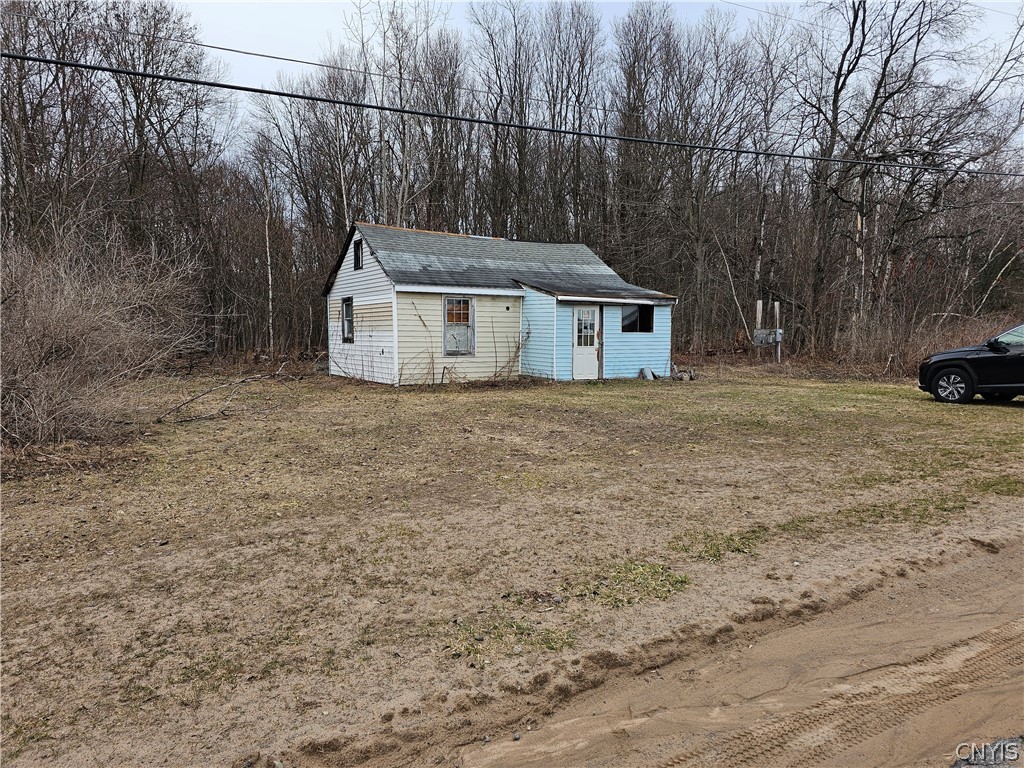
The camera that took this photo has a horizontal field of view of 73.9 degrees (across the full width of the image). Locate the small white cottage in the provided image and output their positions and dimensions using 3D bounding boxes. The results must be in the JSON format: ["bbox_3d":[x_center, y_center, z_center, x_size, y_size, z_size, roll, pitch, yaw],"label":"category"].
[{"bbox_3d":[-0.545,-2.347,20.093,7.960,4.260,7.140,-3,5,-33],"label":"small white cottage"}]

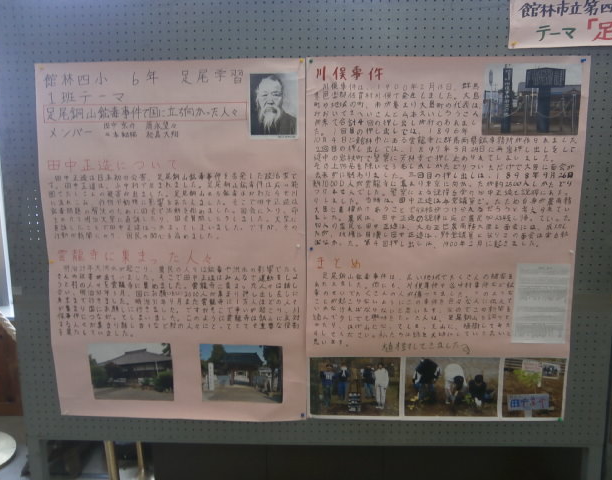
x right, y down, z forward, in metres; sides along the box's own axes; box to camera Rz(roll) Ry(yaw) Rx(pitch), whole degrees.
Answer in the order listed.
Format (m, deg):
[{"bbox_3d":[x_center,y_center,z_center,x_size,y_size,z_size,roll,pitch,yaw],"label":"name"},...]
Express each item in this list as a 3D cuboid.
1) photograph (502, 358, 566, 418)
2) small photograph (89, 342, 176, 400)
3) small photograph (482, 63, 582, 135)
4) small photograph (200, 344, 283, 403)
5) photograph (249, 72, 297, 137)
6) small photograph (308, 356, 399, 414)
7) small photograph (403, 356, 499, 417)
[{"bbox_3d":[0.691,0.450,1.459,0.189,0.188,0.010,0,7,2],"label":"photograph"},{"bbox_3d":[-0.543,0.415,1.504,0.254,0.186,0.010,0,7,2],"label":"small photograph"},{"bbox_3d":[0.635,-0.393,1.353,0.266,0.195,0.010,0,7,2],"label":"small photograph"},{"bbox_3d":[-0.198,0.417,1.491,0.254,0.186,0.010,0,7,2],"label":"small photograph"},{"bbox_3d":[-0.093,-0.385,1.383,0.137,0.183,0.010,0,7,2],"label":"photograph"},{"bbox_3d":[0.151,0.454,1.482,0.280,0.192,0.010,0,7,2],"label":"small photograph"},{"bbox_3d":[0.445,0.451,1.469,0.285,0.190,0.010,0,7,2],"label":"small photograph"}]

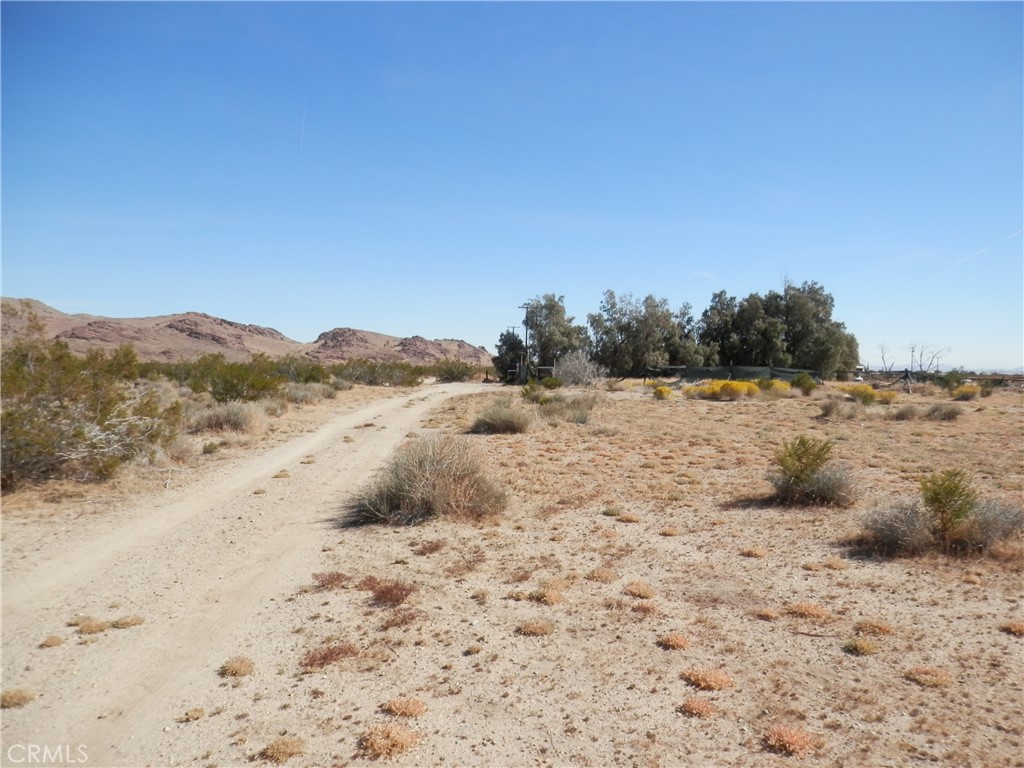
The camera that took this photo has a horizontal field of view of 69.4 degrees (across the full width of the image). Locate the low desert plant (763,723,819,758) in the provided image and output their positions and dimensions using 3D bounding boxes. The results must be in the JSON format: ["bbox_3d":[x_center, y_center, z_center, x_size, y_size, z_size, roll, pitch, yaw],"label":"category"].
[{"bbox_3d":[1.170,1.482,3.119,0.217,0.084,0.185,0,1,0],"label":"low desert plant"}]

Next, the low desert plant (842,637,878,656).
[{"bbox_3d":[1.967,1.465,4.175,0.189,0.085,0.160,0,1,0],"label":"low desert plant"}]

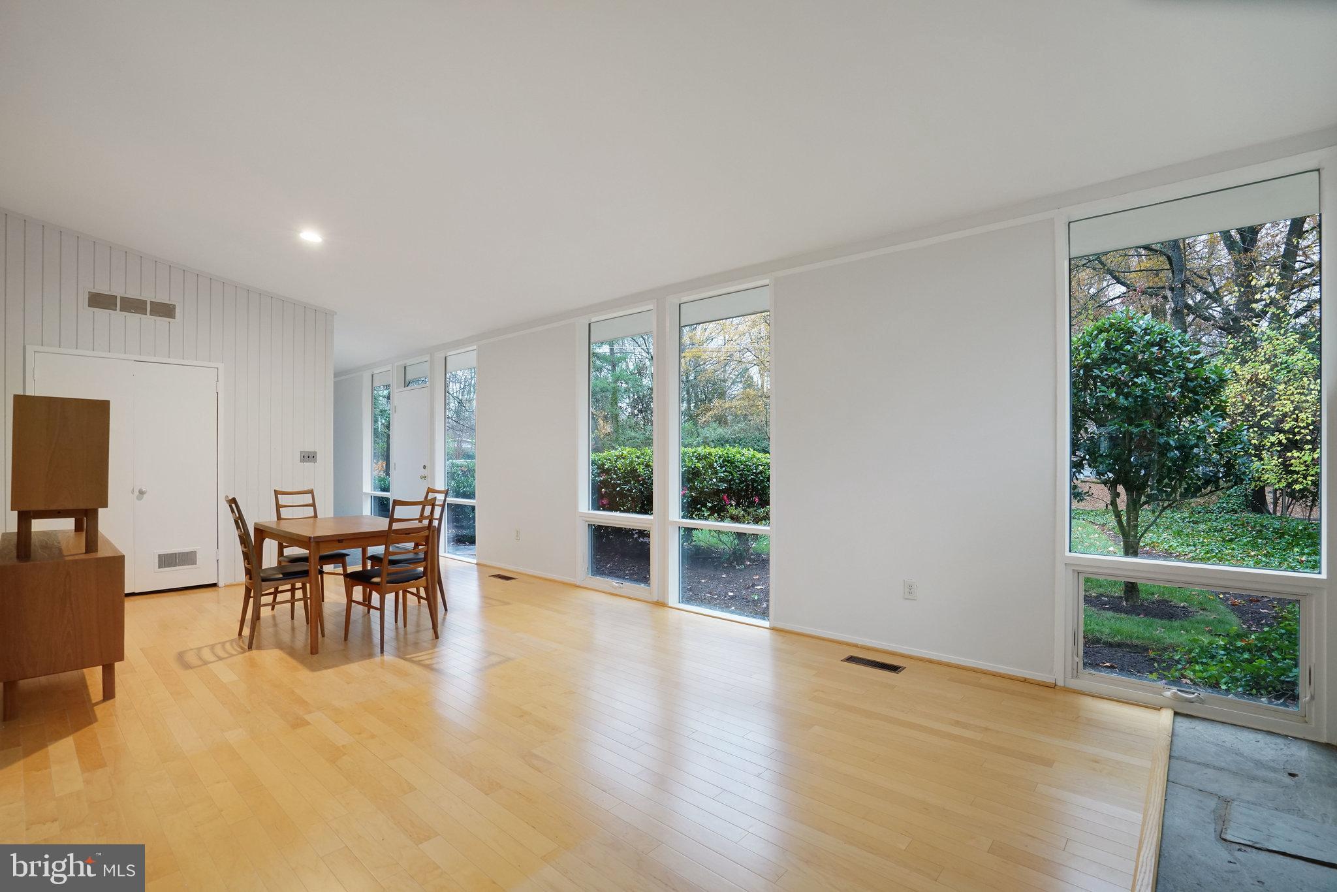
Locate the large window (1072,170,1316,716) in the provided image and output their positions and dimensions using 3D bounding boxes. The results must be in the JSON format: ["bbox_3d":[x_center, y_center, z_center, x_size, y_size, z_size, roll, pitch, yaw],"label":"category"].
[{"bbox_3d":[2.502,0.027,2.912,0.935,2.460,0.140,0,0,40],"label":"large window"}]

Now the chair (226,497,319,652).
[{"bbox_3d":[-2.698,0.826,4.065,0.520,0.970,0.470,0,0,-43],"label":"chair"}]

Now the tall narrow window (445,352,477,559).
[{"bbox_3d":[-2.446,0.112,7.014,0.880,2.430,0.140,0,0,40],"label":"tall narrow window"}]

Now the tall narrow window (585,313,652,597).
[{"bbox_3d":[-0.429,0.055,5.342,0.980,2.480,0.140,0,0,40],"label":"tall narrow window"}]

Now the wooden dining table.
[{"bbox_3d":[-2.404,0.947,4.402,1.165,0.730,0.800,0,0,40],"label":"wooden dining table"}]

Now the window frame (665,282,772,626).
[{"bbox_3d":[0.404,0.060,4.651,0.985,2.500,0.140,0,0,40],"label":"window frame"}]

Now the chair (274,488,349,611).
[{"bbox_3d":[-2.905,0.830,4.779,0.530,0.970,0.470,0,0,40],"label":"chair"}]

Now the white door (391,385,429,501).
[{"bbox_3d":[-3.308,0.296,7.721,0.910,2.070,0.070,0,0,40],"label":"white door"}]

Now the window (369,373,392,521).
[{"bbox_3d":[-4.006,0.111,8.320,0.870,2.410,0.120,0,0,40],"label":"window"}]

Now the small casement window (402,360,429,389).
[{"bbox_3d":[-3.268,-0.939,7.706,0.860,0.380,0.110,0,0,40],"label":"small casement window"}]

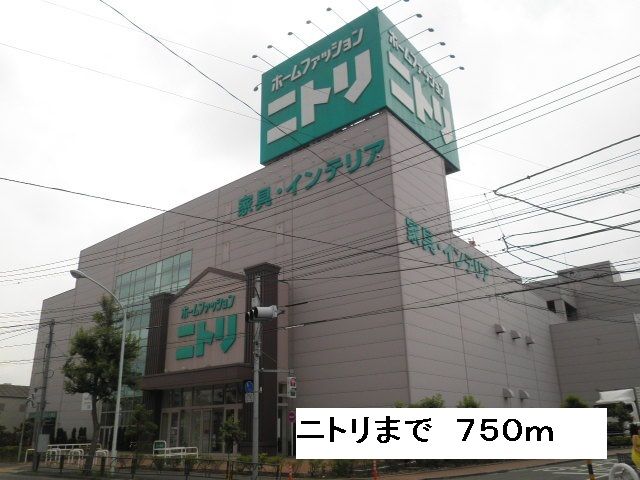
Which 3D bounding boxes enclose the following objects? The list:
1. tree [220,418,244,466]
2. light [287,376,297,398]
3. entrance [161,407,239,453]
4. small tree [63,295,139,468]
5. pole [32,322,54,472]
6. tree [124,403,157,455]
[{"bbox_3d":[-3.831,8.771,20.925,1.150,2.100,1.150,-1,-20,0],"label":"tree"},{"bbox_3d":[-0.994,5.113,16.642,0.180,0.700,0.360,-17,-26,37],"label":"light"},{"bbox_3d":[-7.746,12.001,30.430,7.786,2.754,0.350,-16,-25,36],"label":"entrance"},{"bbox_3d":[-9.197,5.807,20.187,3.100,7.195,3.100,-16,-25,36],"label":"small tree"},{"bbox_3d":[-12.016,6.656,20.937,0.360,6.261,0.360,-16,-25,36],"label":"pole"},{"bbox_3d":[-10.173,10.740,27.243,1.900,2.902,1.900,-16,-25,36],"label":"tree"}]

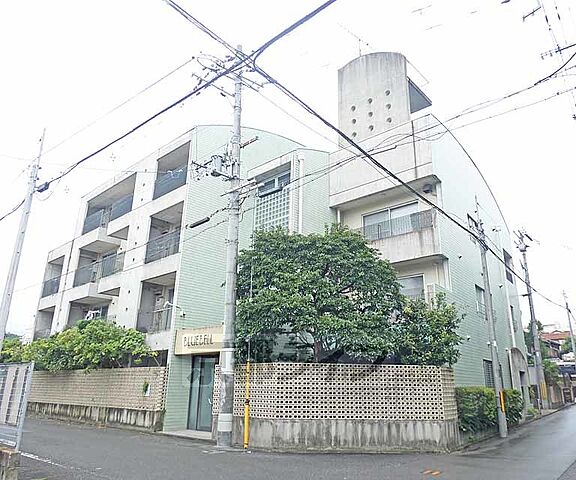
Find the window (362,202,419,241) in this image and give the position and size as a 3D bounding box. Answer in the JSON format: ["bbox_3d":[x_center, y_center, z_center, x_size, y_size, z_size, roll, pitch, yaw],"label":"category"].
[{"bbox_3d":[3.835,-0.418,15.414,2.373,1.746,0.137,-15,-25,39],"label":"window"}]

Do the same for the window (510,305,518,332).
[{"bbox_3d":[9.805,3.414,17.959,0.137,1.128,1.128,-15,-25,39],"label":"window"}]

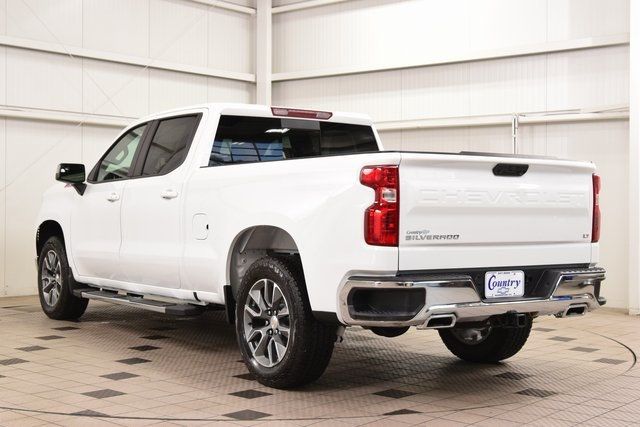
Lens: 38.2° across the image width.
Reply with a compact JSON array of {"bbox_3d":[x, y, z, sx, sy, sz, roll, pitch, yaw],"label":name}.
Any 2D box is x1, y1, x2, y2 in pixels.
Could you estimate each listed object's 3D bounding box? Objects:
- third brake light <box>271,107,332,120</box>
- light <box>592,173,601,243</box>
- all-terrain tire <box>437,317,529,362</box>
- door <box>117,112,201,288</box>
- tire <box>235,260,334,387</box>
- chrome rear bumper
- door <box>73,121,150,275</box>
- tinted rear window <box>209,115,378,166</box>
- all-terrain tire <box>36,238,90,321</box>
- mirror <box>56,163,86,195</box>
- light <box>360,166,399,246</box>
[{"bbox_3d":[-0.137,-0.770,7.208,0.570,0.062,0.070,0,1,-35],"label":"third brake light"},{"bbox_3d":[1.793,-0.031,6.013,0.200,0.450,0.135,0,1,-35],"label":"light"},{"bbox_3d":[1.185,0.677,6.815,0.280,0.822,0.824,0,1,-35],"label":"all-terrain tire"},{"bbox_3d":[-1.224,-0.101,7.227,0.280,1.370,1.110,0,1,-35],"label":"door"},{"bbox_3d":[-0.228,0.673,5.829,0.280,0.822,0.824,0,1,-35],"label":"tire"},{"bbox_3d":[1.045,0.467,5.510,2.020,0.310,0.355,0,1,-35],"label":"chrome rear bumper"},{"bbox_3d":[-1.845,-0.090,8.117,0.280,1.355,1.220,0,1,-35],"label":"door"},{"bbox_3d":[-0.130,-0.514,7.198,1.660,0.435,0.100,0,1,-35],"label":"tinted rear window"},{"bbox_3d":[-2.510,0.628,9.098,0.280,0.822,0.824,0,1,-35],"label":"all-terrain tire"},{"bbox_3d":[-2.252,-0.307,8.324,0.280,0.300,0.190,0,1,-35],"label":"mirror"},{"bbox_3d":[0.317,-0.035,4.983,0.200,0.450,0.135,0,1,-35],"label":"light"}]

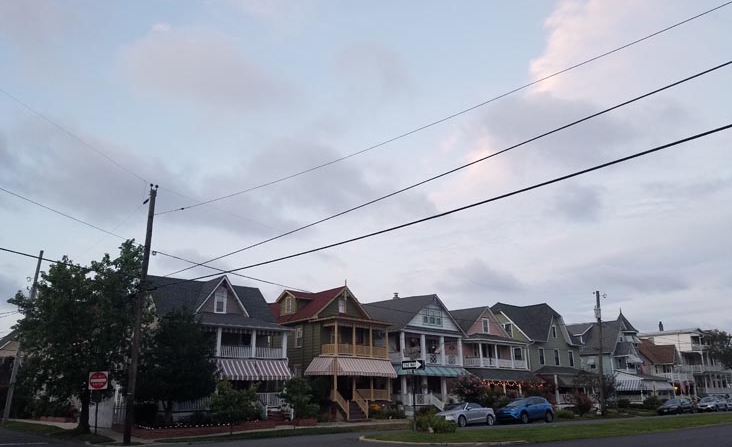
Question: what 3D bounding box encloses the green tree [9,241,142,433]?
[{"bbox_3d":[-13.983,5.351,27.126,6.040,9.332,6.040,15,-23,-40],"label":"green tree"}]

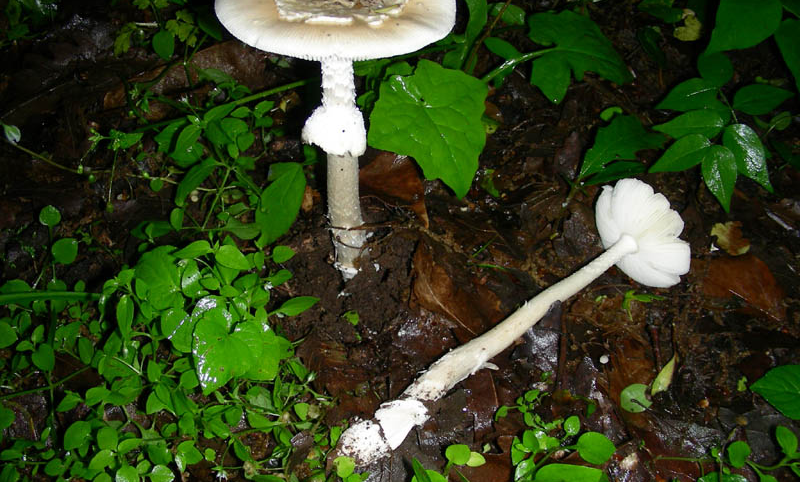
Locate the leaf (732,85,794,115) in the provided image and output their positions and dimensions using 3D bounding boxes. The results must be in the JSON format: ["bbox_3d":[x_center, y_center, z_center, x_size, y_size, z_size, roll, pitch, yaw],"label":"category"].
[{"bbox_3d":[0.255,-0.099,0.616,0.042,0.005,0.025,-6,58,7],"label":"leaf"}]

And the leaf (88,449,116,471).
[{"bbox_3d":[-0.127,0.093,0.371,0.012,0.002,0.010,-39,57,-15],"label":"leaf"}]

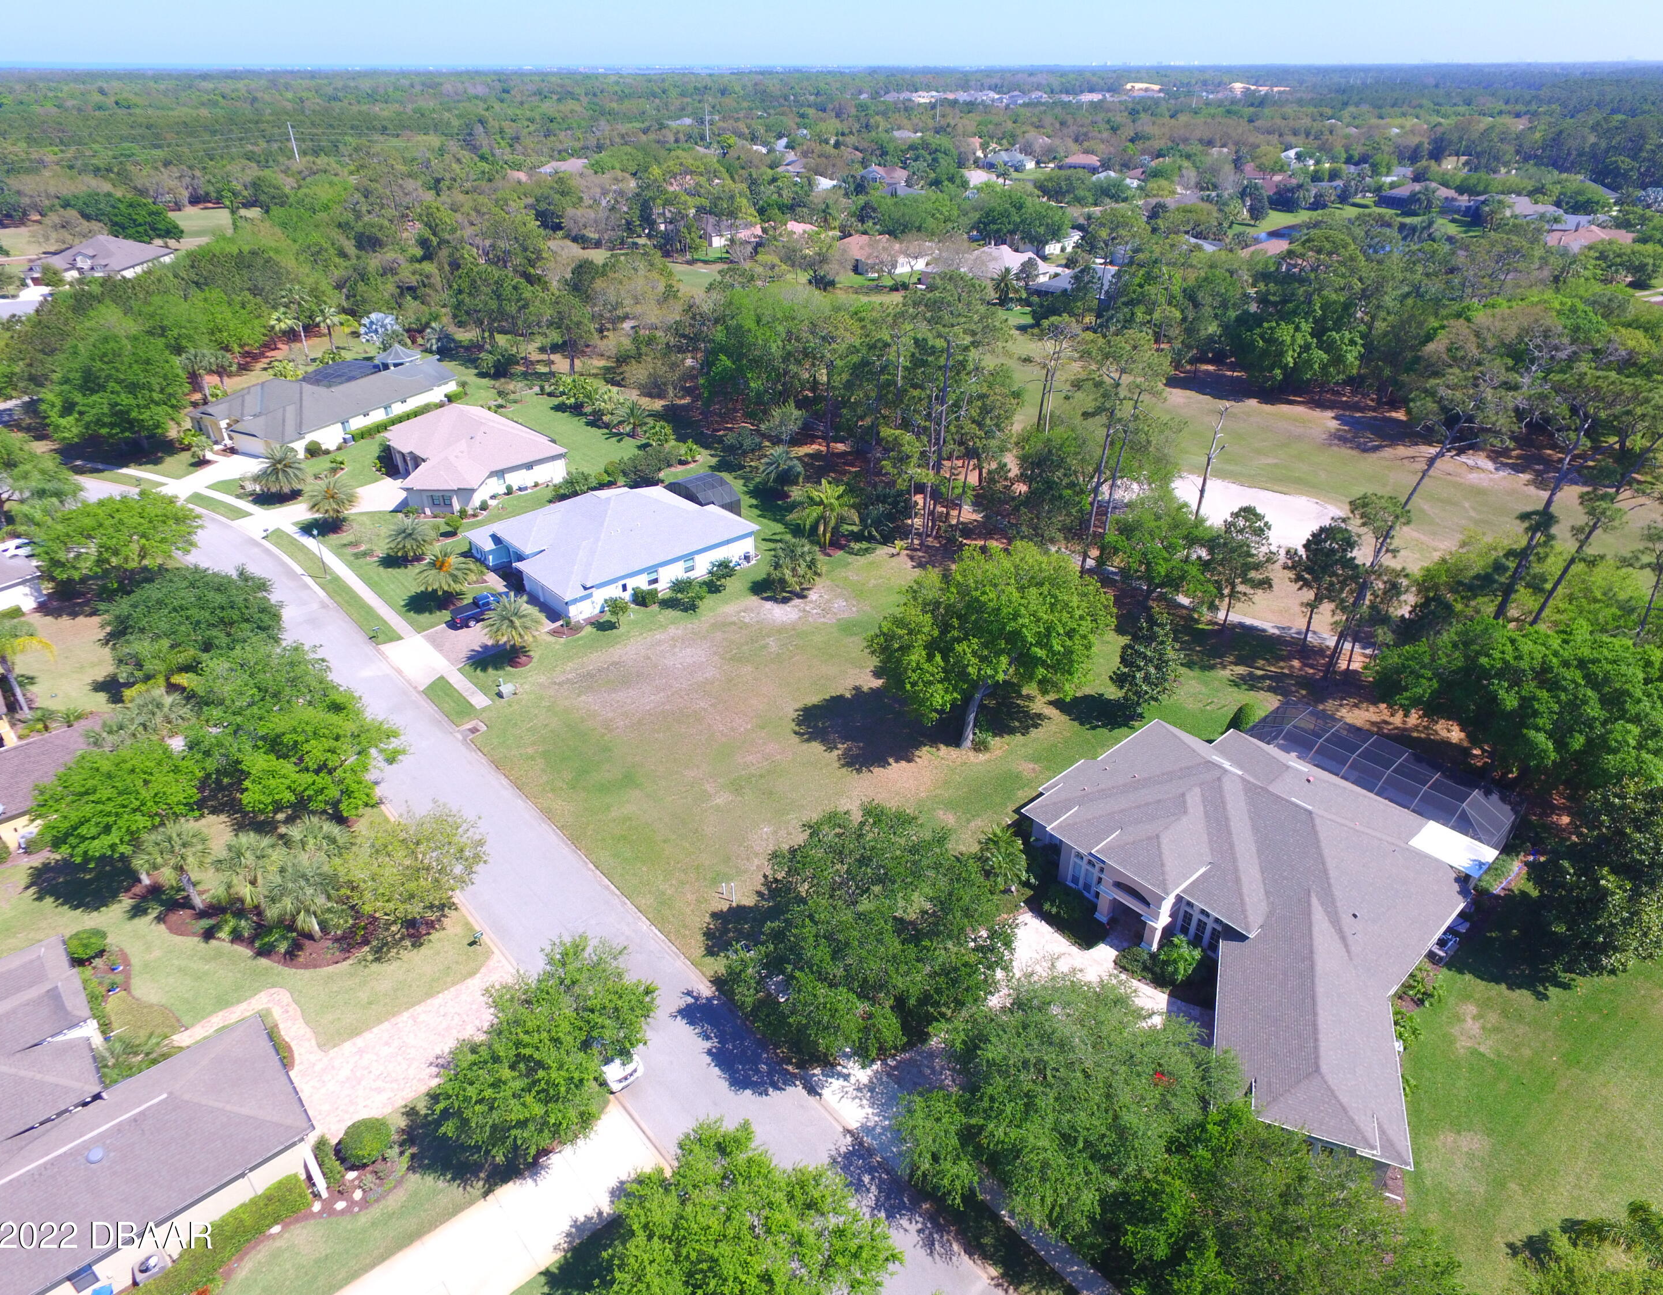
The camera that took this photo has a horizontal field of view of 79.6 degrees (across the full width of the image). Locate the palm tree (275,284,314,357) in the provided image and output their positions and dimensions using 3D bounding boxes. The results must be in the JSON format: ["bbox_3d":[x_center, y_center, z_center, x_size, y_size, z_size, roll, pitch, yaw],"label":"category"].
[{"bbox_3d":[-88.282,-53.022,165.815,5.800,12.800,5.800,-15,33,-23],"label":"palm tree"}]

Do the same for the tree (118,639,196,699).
[{"bbox_3d":[-50.724,2.764,76.186,5.800,6.900,5.800,-22,37,-32],"label":"tree"}]

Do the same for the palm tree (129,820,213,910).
[{"bbox_3d":[-39.715,13.855,61.095,4.200,6.300,4.200,0,30,0],"label":"palm tree"}]

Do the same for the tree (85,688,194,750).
[{"bbox_3d":[-48.187,6.535,70.221,6.000,5.800,7.000,27,40,38],"label":"tree"}]

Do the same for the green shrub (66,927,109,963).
[{"bbox_3d":[-44.140,17.630,59.205,2.030,1.720,2.030,0,30,0],"label":"green shrub"}]

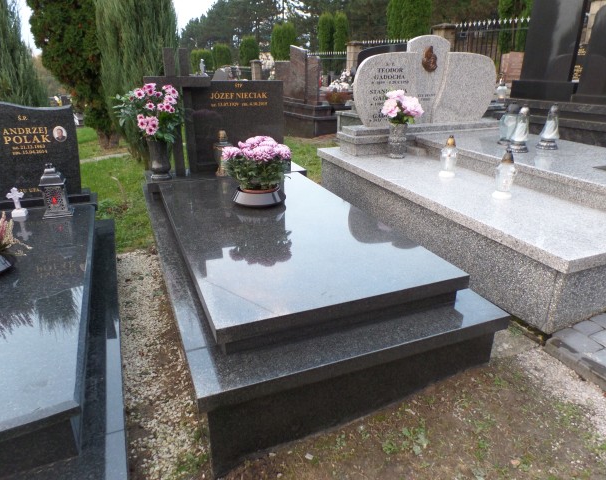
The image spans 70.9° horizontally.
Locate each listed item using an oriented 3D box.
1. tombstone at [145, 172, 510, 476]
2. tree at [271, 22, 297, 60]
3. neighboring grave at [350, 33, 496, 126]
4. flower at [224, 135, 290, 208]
[{"bbox_3d":[-0.180,0.056,2.260,1.100,0.436,2.123,-8,25,-21],"label":"tombstone"},{"bbox_3d":[-0.638,-6.188,14.648,0.820,2.300,0.820,-8,25,-21],"label":"tree"},{"bbox_3d":[1.074,-1.392,3.710,1.474,0.726,0.110,-8,25,-21],"label":"neighboring grave"},{"bbox_3d":[-0.241,-0.368,2.264,0.385,0.341,0.363,1,23,0],"label":"flower"}]

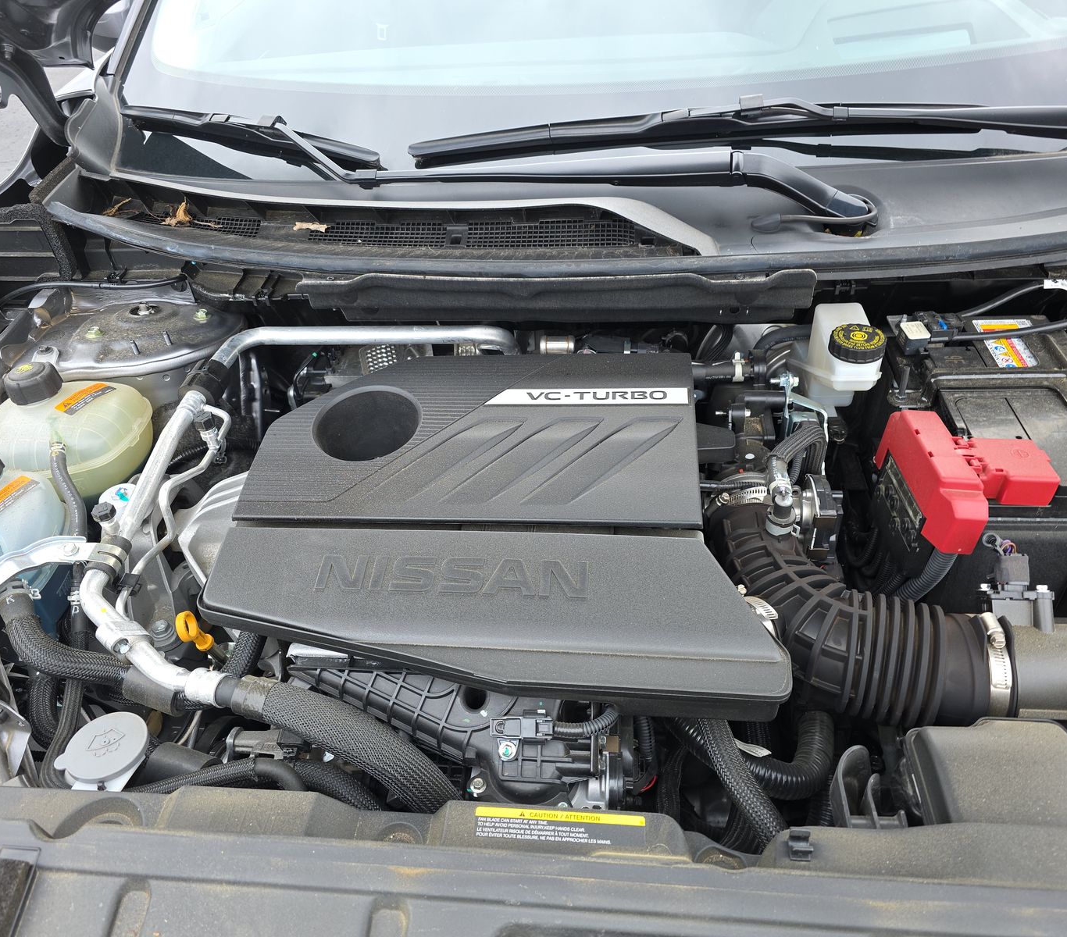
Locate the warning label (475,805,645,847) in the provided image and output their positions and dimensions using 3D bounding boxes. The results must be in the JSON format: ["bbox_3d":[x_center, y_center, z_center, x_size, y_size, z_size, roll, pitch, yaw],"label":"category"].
[{"bbox_3d":[0.017,0.225,0.520,0.107,0.001,0.022,0,49,7],"label":"warning label"}]

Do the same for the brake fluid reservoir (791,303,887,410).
[{"bbox_3d":[0.319,-0.107,0.887,0.080,0.095,0.115,0,39,7],"label":"brake fluid reservoir"}]

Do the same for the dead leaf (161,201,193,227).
[{"bbox_3d":[-0.454,-0.325,1.060,0.038,0.031,0.026,0,39,7],"label":"dead leaf"}]

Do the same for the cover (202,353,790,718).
[{"bbox_3d":[-0.030,0.037,0.736,0.460,0.072,0.359,0,47,7],"label":"cover"}]

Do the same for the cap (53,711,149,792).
[{"bbox_3d":[-0.320,0.214,0.628,0.062,0.018,0.058,-3,39,2],"label":"cap"}]

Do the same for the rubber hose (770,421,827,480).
[{"bbox_3d":[0.239,-0.015,0.750,0.046,0.050,0.038,0,39,7],"label":"rubber hose"}]

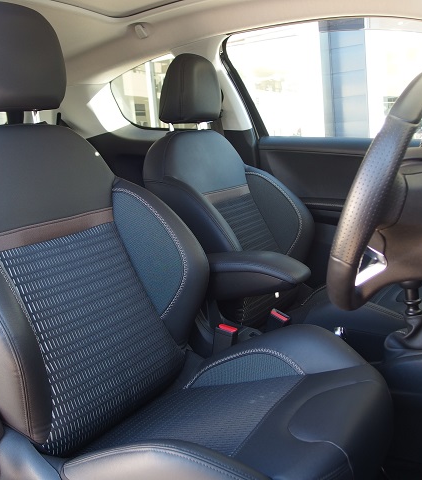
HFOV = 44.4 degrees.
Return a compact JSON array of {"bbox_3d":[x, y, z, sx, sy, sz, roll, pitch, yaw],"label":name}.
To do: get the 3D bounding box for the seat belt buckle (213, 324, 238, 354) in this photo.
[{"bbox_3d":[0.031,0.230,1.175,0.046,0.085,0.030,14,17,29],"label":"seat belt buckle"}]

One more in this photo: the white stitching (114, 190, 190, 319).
[{"bbox_3d":[-0.133,0.003,1.094,0.100,0.320,0.090,-37,-11,32],"label":"white stitching"}]

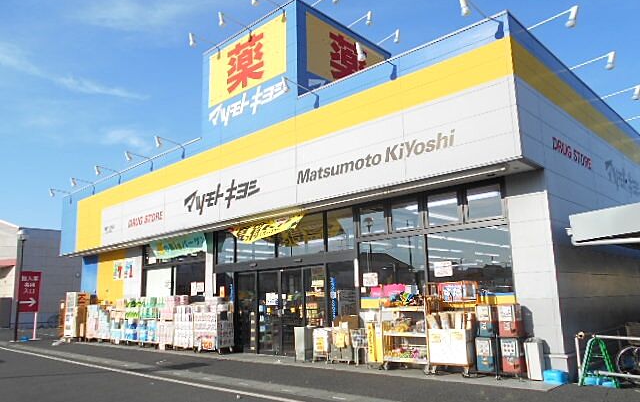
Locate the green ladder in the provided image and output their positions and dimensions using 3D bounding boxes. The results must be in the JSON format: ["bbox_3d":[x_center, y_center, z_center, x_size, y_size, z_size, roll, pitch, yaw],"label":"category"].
[{"bbox_3d":[4.414,2.509,7.581,0.530,0.750,0.380,-12,-15,43],"label":"green ladder"}]

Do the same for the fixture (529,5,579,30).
[{"bbox_3d":[4.167,-3.126,8.593,0.920,0.380,0.150,-12,-15,43],"label":"fixture"}]

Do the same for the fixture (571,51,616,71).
[{"bbox_3d":[5.832,-2.853,10.285,0.920,0.380,0.150,-12,-15,43],"label":"fixture"}]

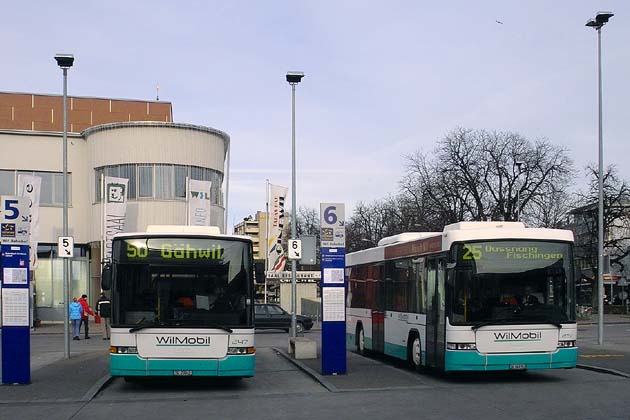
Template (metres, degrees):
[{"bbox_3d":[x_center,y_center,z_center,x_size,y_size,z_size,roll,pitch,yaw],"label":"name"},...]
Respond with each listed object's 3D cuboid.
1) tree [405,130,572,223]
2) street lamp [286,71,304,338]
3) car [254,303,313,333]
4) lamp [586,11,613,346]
[{"bbox_3d":[11.598,0.975,60.000,11.700,12.900,11.000,0,-5,0],"label":"tree"},{"bbox_3d":[-0.555,0.027,24.500,0.500,7.800,0.600,0,-5,0],"label":"street lamp"},{"bbox_3d":[-2.199,5.083,42.200,4.450,1.400,1.700,0,-5,-5],"label":"car"},{"bbox_3d":[8.719,-0.964,27.300,0.800,10.200,0.650,-2,-5,17],"label":"lamp"}]

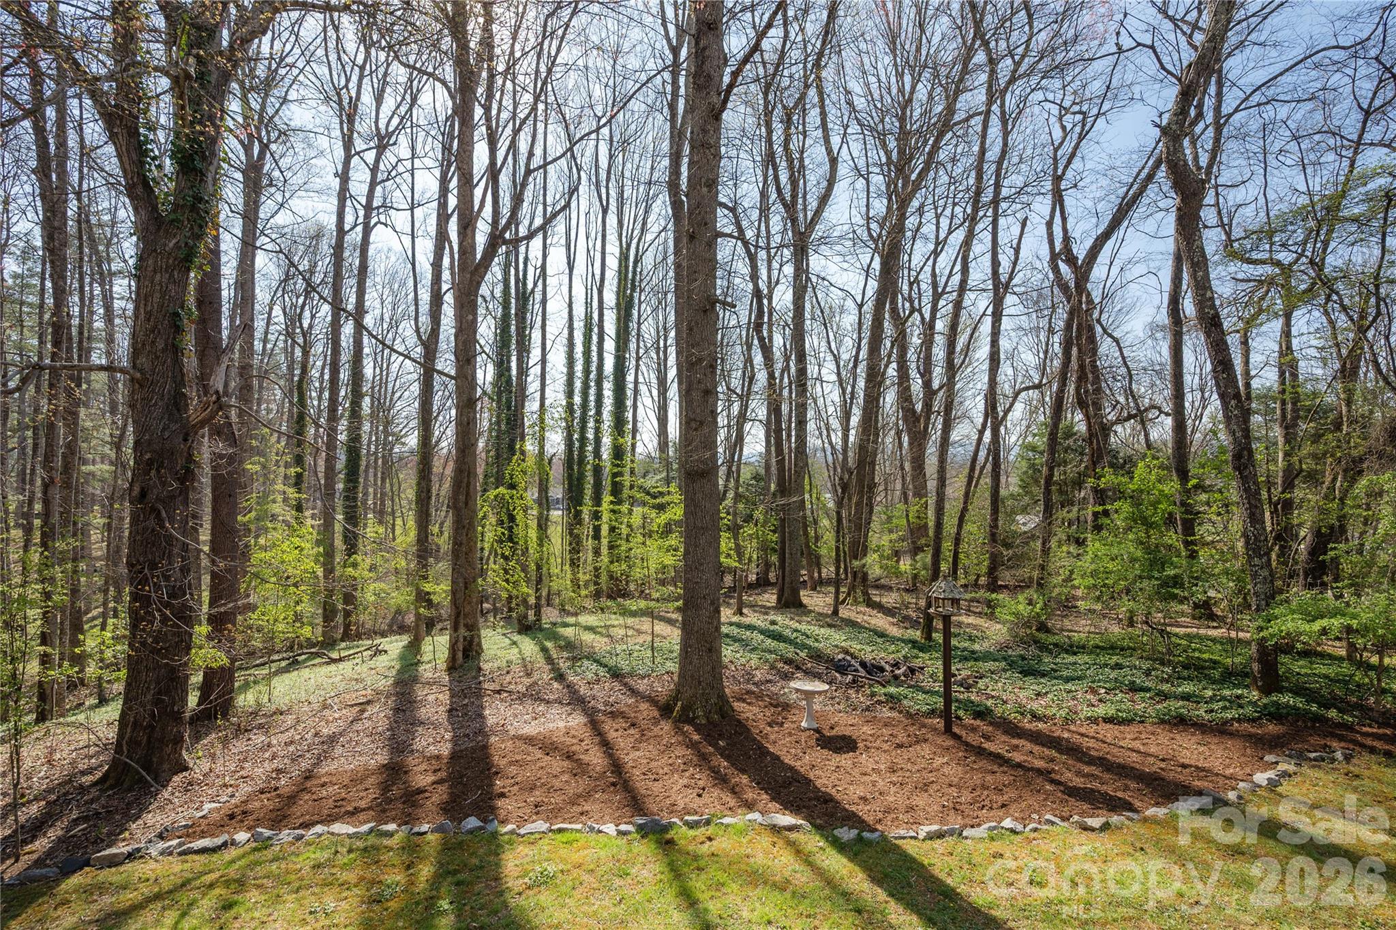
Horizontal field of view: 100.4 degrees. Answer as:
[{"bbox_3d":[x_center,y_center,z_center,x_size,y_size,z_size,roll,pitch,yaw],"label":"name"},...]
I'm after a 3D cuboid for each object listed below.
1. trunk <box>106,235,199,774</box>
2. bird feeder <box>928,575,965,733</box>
[{"bbox_3d":[-7.050,0.420,7.500,0.920,7.100,0.900,1,-2,-17],"label":"trunk"},{"bbox_3d":[3.160,2.410,7.400,0.450,2.020,0.450,0,-2,17],"label":"bird feeder"}]

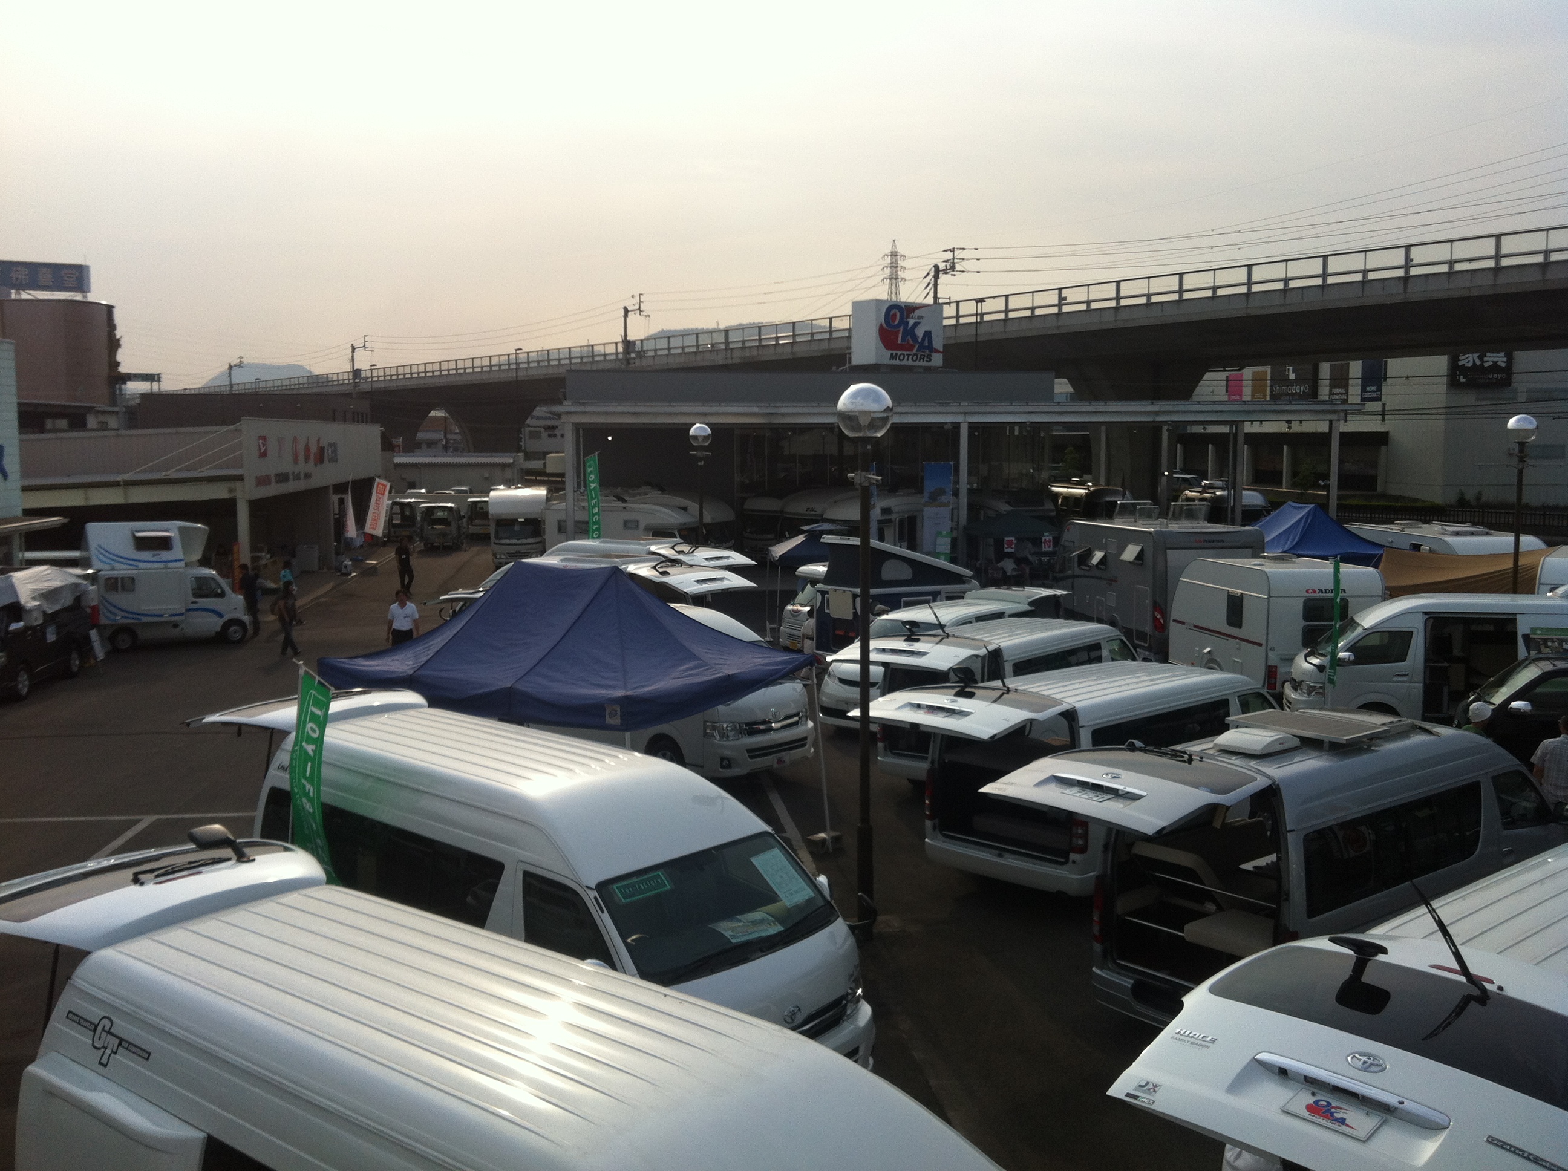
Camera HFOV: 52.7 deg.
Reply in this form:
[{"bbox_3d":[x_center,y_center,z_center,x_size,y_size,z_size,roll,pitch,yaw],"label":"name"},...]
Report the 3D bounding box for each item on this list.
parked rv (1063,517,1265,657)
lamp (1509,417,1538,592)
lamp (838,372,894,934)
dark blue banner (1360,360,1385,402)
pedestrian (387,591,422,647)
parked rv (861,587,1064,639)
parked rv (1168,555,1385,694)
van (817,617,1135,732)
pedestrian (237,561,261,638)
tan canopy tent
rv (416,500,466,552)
[{"bbox_3d":[7.971,0.086,34.290,2.250,2.850,6.000,-1,5,-9],"label":"parked rv"},{"bbox_3d":[12.600,-0.362,27.170,0.520,5.150,0.520,0,5,0],"label":"lamp"},{"bbox_3d":[0.724,0.698,13.989,0.490,4.970,0.490,0,5,0],"label":"lamp"},{"bbox_3d":[42.069,-14.664,113.485,0.250,3.021,3.347,-1,5,-5],"label":"dark blue banner"},{"bbox_3d":[-6.862,0.936,28.677,0.560,1.710,0.330,-1,5,-9],"label":"pedestrian"},{"bbox_3d":[2.603,1.244,25.206,1.730,1.950,4.800,4,6,36],"label":"parked rv"},{"bbox_3d":[9.119,0.711,30.079,2.150,2.520,4.700,-1,5,-9],"label":"parked rv"},{"bbox_3d":[3.301,1.565,21.180,1.850,2.080,5.100,4,7,37],"label":"van"},{"bbox_3d":[-12.499,0.340,37.170,0.360,1.720,0.520,-2,5,-20],"label":"pedestrian"},{"bbox_3d":[12.230,-0.209,28.500,3.100,1.100,4.200,2,6,26],"label":"tan canopy tent"},{"bbox_3d":[-14.835,-2.675,68.669,1.550,1.920,3.700,-1,5,-7],"label":"rv"}]

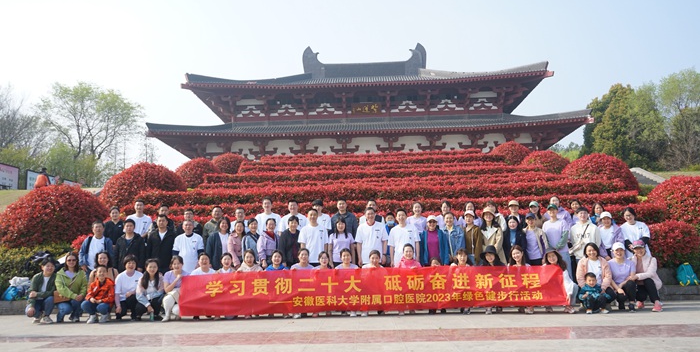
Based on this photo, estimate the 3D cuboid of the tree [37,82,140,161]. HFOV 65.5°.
[{"bbox_3d":[-21.529,-3.709,44.403,8.500,8.300,8.000,-2,-8,2],"label":"tree"}]

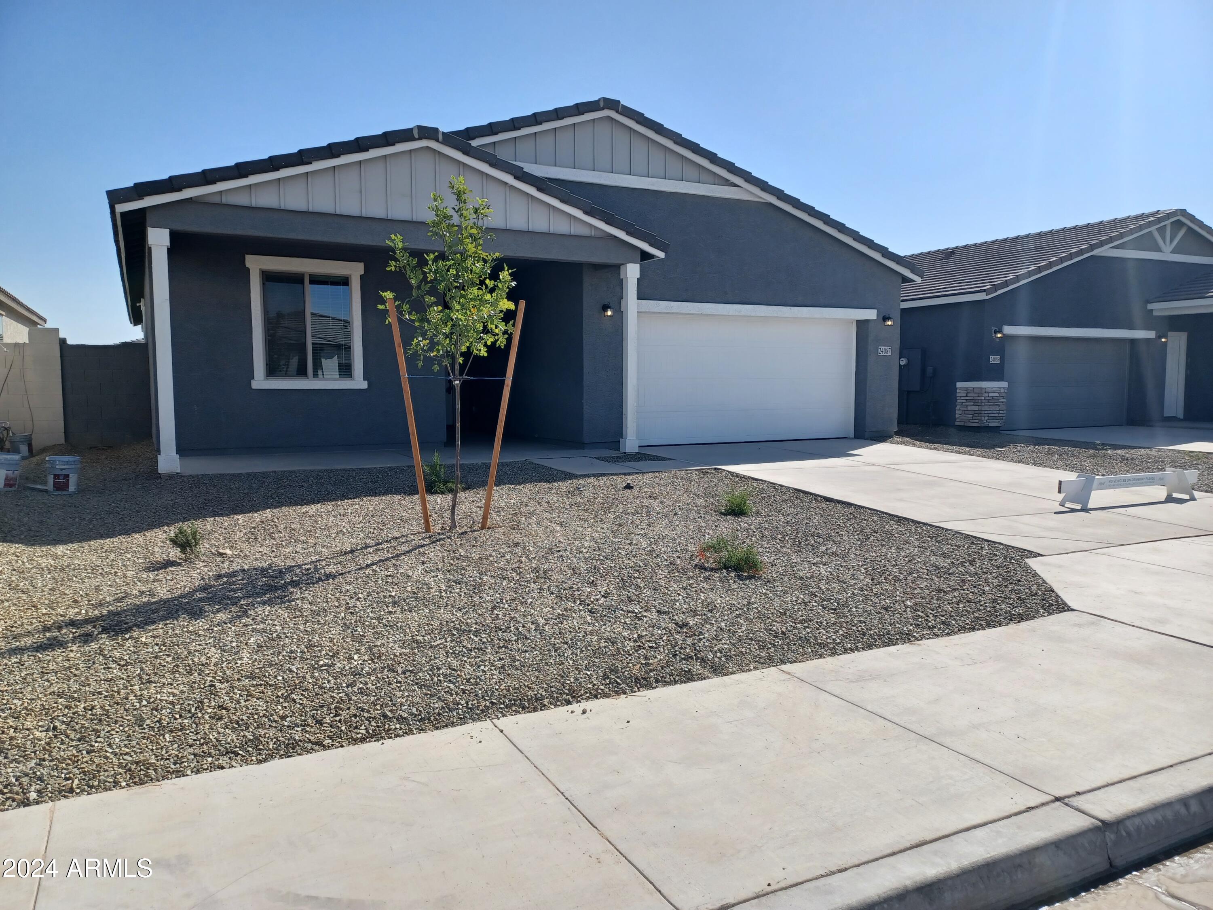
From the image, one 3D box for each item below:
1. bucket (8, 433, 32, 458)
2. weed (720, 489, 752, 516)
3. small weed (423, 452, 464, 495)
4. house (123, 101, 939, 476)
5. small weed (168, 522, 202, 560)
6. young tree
[{"bbox_3d":[-8.825,-0.149,13.184,0.300,0.370,0.300,0,5,0],"label":"bucket"},{"bbox_3d":[1.270,0.443,8.589,0.310,0.250,0.290,0,5,0],"label":"weed"},{"bbox_3d":[-1.753,0.167,9.372,0.420,0.430,0.380,0,5,0],"label":"small weed"},{"bbox_3d":[-4.500,-3.369,21.680,12.970,5.190,21.100,-3,6,-28],"label":"house"},{"bbox_3d":[-3.087,0.623,6.408,0.235,0.270,0.220,0,5,0],"label":"small weed"},{"bbox_3d":[-1.363,-0.852,7.472,1.150,2.990,1.100,0,5,0],"label":"young tree"}]

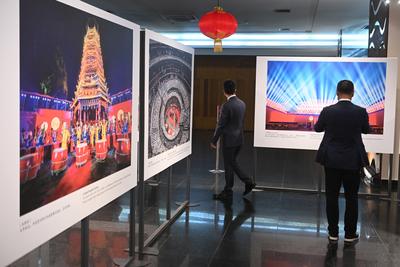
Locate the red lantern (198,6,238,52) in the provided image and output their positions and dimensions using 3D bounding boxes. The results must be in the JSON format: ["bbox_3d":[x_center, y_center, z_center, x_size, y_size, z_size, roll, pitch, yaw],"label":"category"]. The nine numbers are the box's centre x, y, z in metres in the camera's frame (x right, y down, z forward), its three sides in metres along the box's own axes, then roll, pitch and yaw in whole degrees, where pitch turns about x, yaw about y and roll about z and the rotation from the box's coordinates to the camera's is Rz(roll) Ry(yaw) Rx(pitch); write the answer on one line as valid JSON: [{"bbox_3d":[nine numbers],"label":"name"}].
[{"bbox_3d":[0.283,-1.606,6.800,0.589,0.719,0.589,2,6,0],"label":"red lantern"}]

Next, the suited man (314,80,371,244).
[{"bbox_3d":[1.588,0.299,4.930,0.580,1.740,0.450,3,6,13],"label":"suited man"}]

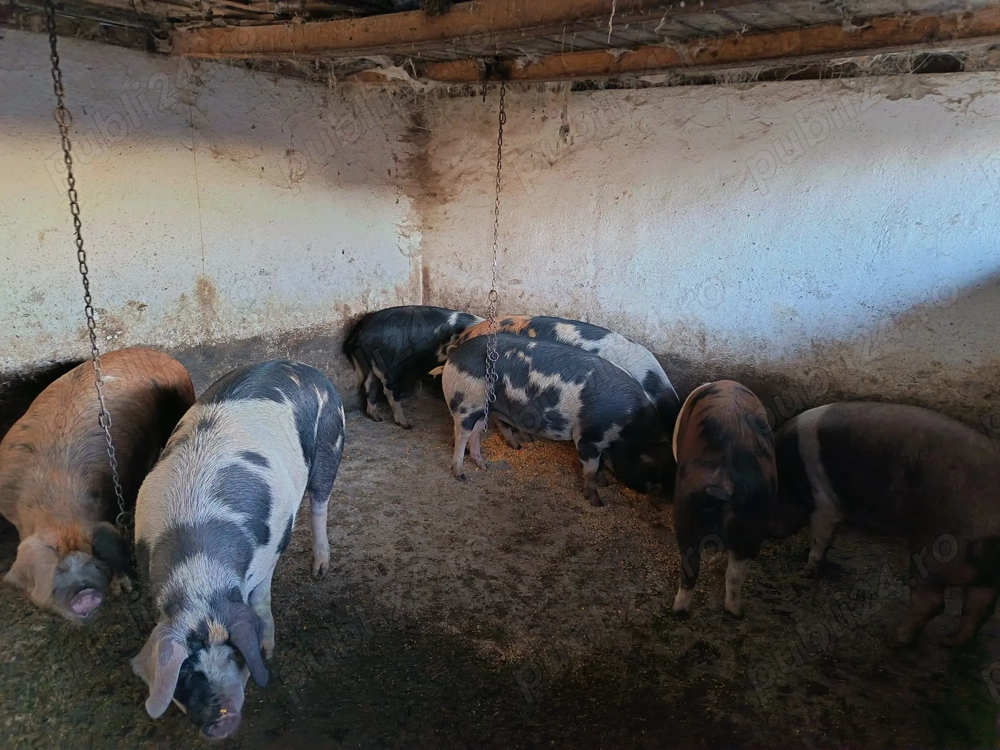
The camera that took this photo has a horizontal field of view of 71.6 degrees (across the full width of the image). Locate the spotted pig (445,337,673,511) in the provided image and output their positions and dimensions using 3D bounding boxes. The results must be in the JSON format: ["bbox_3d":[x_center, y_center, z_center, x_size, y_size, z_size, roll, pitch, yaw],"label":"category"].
[{"bbox_3d":[0.268,0.190,3.207,1.150,0.710,0.360,7,17,15],"label":"spotted pig"}]

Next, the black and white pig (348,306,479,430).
[{"bbox_3d":[-0.359,-0.037,3.898,1.100,0.700,0.340,5,17,9],"label":"black and white pig"}]

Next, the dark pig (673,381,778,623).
[{"bbox_3d":[0.842,0.352,2.727,0.360,0.720,1.120,6,17,13],"label":"dark pig"}]

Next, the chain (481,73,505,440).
[{"bbox_3d":[-0.019,-0.428,2.827,0.060,1.439,0.050,2,17,0],"label":"chain"}]

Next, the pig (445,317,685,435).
[{"bbox_3d":[0.297,0.081,3.540,1.170,0.730,0.360,8,18,17],"label":"pig"}]

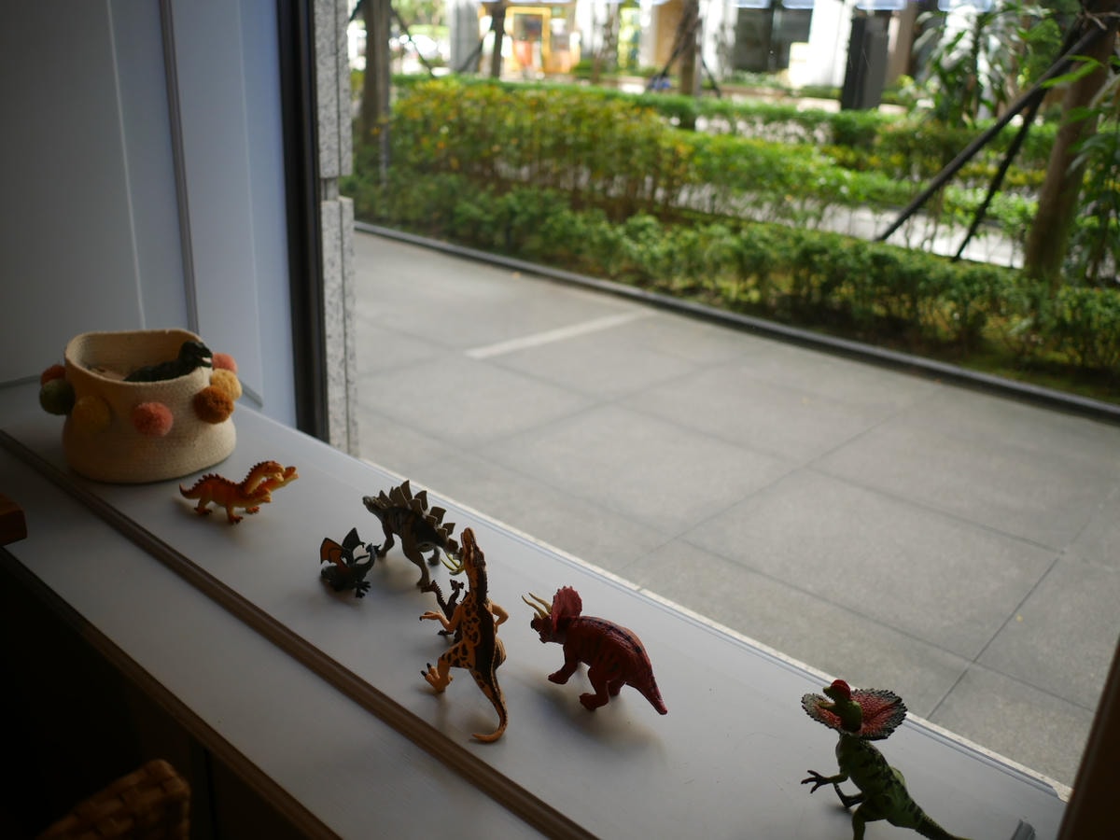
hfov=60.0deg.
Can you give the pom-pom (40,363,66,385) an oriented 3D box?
[{"bbox_3d":[-0.662,-0.051,1.280,0.045,0.045,0.045,20,27,37],"label":"pom-pom"}]

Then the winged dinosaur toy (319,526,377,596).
[{"bbox_3d":[-0.217,0.144,1.007,0.074,0.062,0.049,15,24,28],"label":"winged dinosaur toy"}]

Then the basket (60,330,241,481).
[{"bbox_3d":[-0.544,-0.023,1.282,0.221,0.140,0.221,20,27,37],"label":"basket"}]

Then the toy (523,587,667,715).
[{"bbox_3d":[0.027,0.200,0.852,0.165,0.095,0.050,20,27,37],"label":"toy"}]

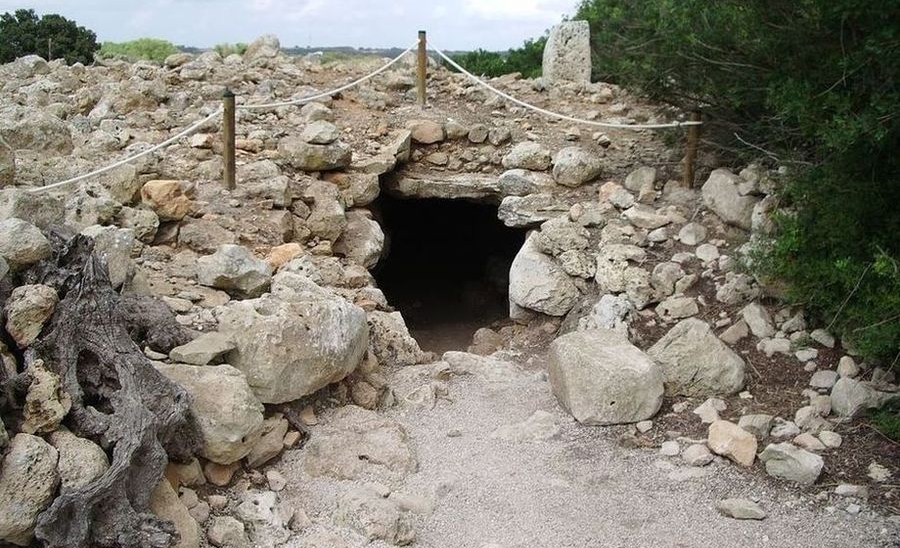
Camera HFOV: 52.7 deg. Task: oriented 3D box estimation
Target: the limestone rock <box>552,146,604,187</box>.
[{"bbox_3d":[0.878,-0.741,6.248,0.330,0.250,0.300,1,14,0],"label":"limestone rock"}]

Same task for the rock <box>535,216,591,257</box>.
[{"bbox_3d":[0.698,-0.239,5.650,0.340,0.230,0.270,0,14,0],"label":"rock"}]

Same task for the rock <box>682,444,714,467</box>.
[{"bbox_3d":[1.097,0.802,4.019,0.125,0.080,0.100,1,14,0],"label":"rock"}]

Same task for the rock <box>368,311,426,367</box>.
[{"bbox_3d":[-0.321,0.367,5.259,0.350,0.280,0.310,-1,14,-4],"label":"rock"}]

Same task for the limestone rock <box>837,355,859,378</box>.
[{"bbox_3d":[1.967,0.458,4.500,0.108,0.100,0.090,0,14,0],"label":"limestone rock"}]

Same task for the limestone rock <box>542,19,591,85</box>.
[{"bbox_3d":[1.214,-2.305,9.519,0.450,0.680,0.270,0,14,-5],"label":"limestone rock"}]

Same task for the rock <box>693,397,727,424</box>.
[{"bbox_3d":[1.212,0.638,4.250,0.155,0.100,0.125,0,14,0],"label":"rock"}]

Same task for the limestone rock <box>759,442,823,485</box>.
[{"bbox_3d":[1.394,0.773,3.712,0.260,0.120,0.180,6,15,21],"label":"limestone rock"}]

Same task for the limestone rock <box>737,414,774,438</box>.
[{"bbox_3d":[1.375,0.684,4.079,0.160,0.105,0.130,5,15,19],"label":"limestone rock"}]

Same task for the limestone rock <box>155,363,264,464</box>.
[{"bbox_3d":[-1.013,0.583,3.799,0.470,0.350,0.390,-4,14,-15],"label":"limestone rock"}]

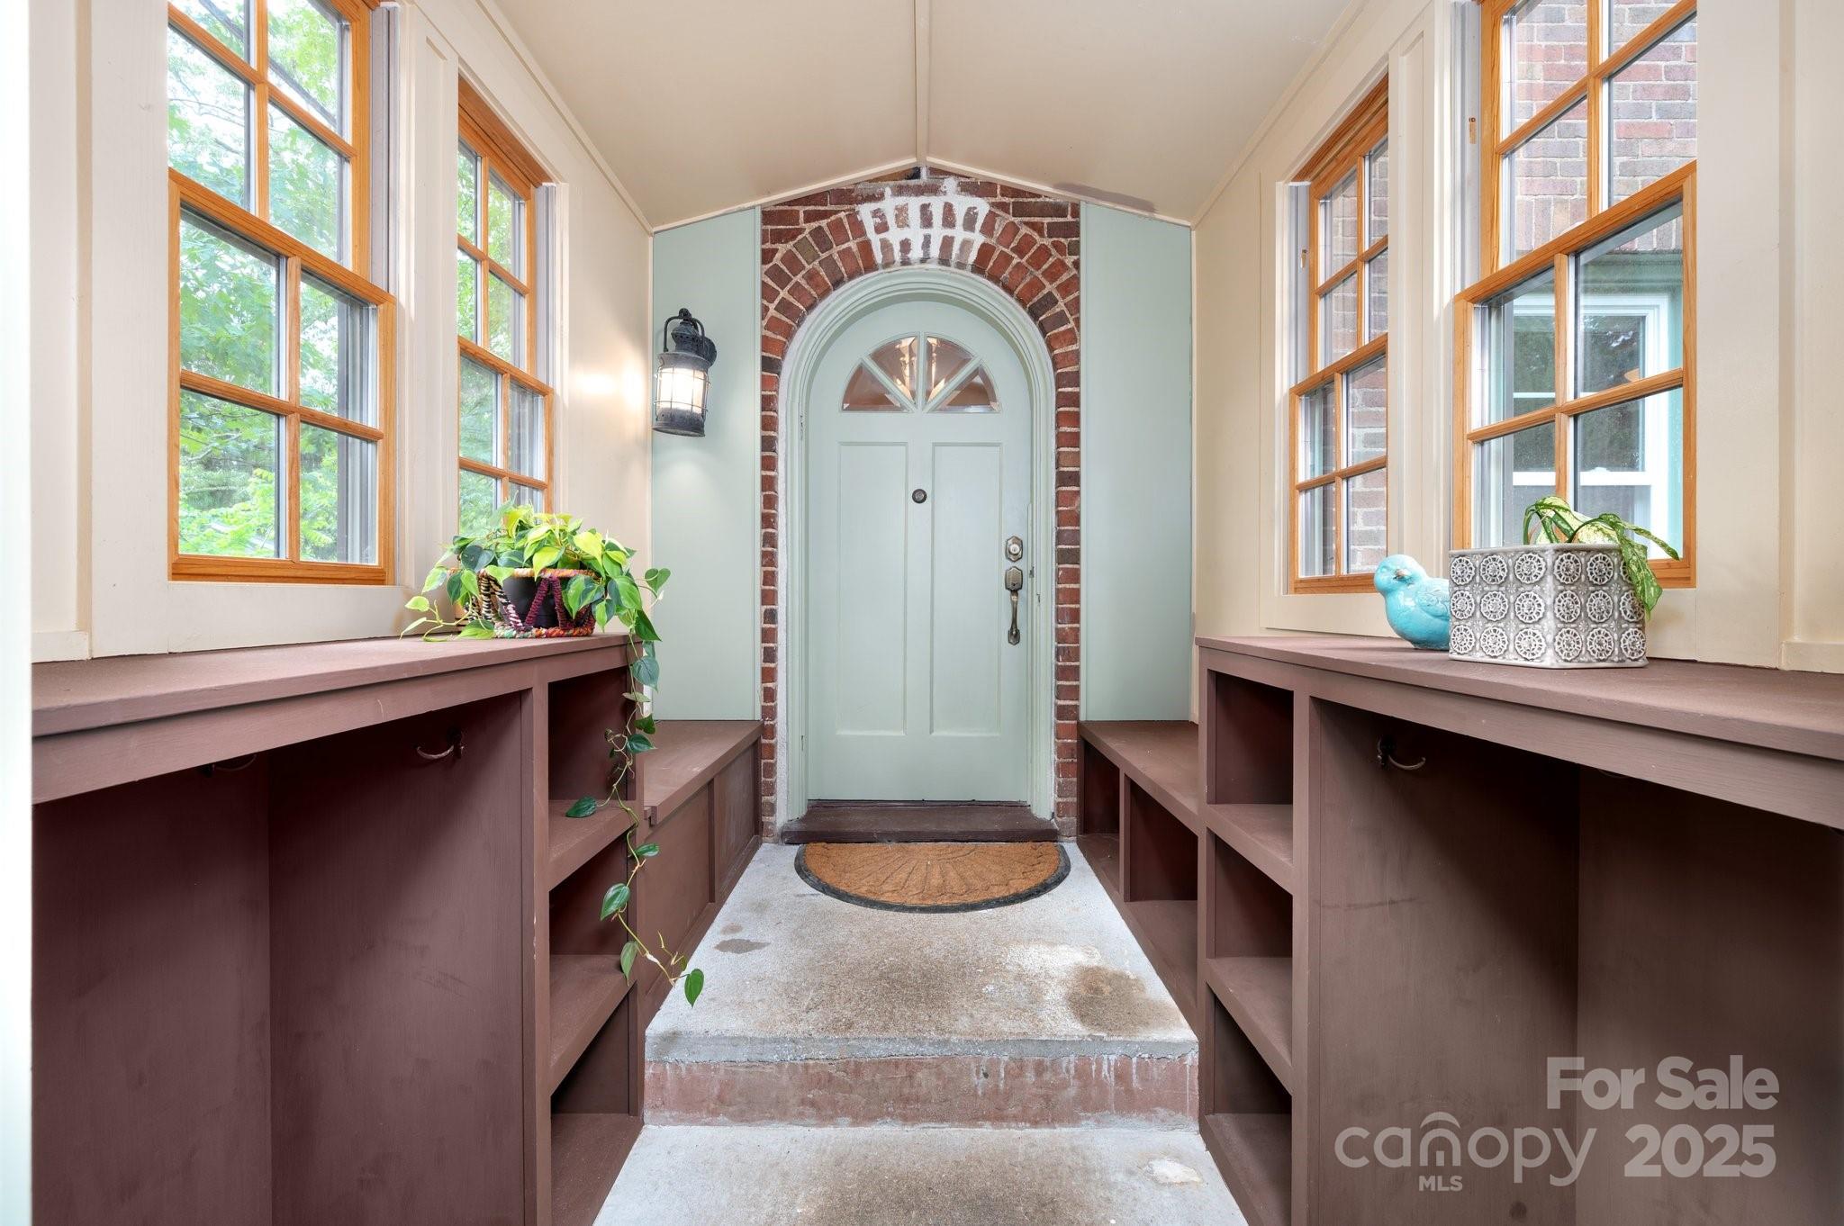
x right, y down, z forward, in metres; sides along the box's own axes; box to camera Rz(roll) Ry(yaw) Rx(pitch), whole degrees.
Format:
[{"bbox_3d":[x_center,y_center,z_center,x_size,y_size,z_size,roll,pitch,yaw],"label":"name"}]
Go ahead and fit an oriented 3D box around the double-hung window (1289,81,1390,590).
[{"bbox_3d":[1.000,-0.590,1.710,0.090,1.100,0.450,0,1,0],"label":"double-hung window"}]

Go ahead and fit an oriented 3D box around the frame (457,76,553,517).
[{"bbox_3d":[-1.000,-0.590,1.710,0.090,1.100,0.450,0,1,0],"label":"frame"}]

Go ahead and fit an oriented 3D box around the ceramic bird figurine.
[{"bbox_3d":[0.865,-0.018,1.235,0.195,0.160,0.120,-1,1,-22],"label":"ceramic bird figurine"}]

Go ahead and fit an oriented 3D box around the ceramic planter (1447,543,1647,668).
[{"bbox_3d":[0.852,-0.009,0.983,0.146,0.155,0.146,0,1,-9],"label":"ceramic planter"}]

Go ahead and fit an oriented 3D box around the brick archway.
[{"bbox_3d":[-0.003,-0.380,2.650,1.170,2.420,0.170,0,1,0],"label":"brick archway"}]

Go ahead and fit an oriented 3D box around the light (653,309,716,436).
[{"bbox_3d":[-0.790,-0.785,2.420,0.190,0.420,0.270,0,1,0],"label":"light"}]

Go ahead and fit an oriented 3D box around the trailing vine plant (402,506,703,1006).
[{"bbox_3d":[-0.710,0.285,1.400,0.500,1.000,0.420,0,1,0],"label":"trailing vine plant"}]

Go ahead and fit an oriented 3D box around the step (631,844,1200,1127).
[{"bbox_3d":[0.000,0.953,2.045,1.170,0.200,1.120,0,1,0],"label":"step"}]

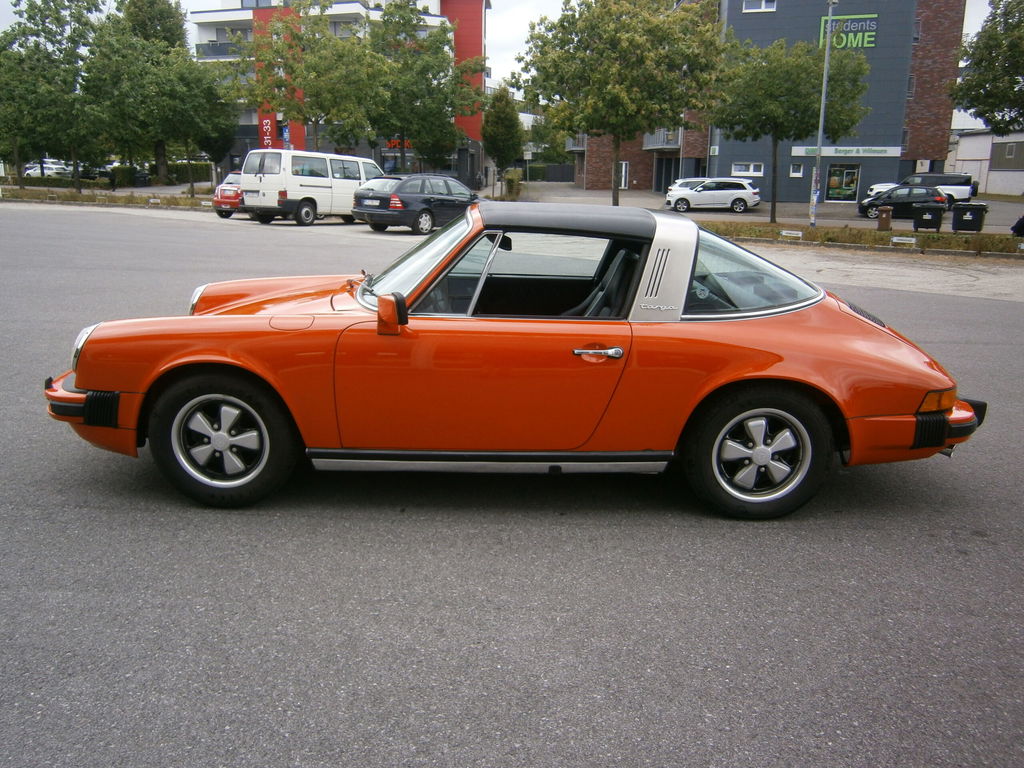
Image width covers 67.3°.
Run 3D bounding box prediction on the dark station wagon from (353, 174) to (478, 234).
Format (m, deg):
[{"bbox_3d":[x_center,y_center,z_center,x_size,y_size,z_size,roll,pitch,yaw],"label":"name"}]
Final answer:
[{"bbox_3d":[-2.305,-4.937,20.954,1.740,1.465,4.540,10,17,29],"label":"dark station wagon"}]

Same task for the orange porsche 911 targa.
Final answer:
[{"bbox_3d":[-0.059,-0.267,3.873,4.290,1.310,1.650,1,15,0],"label":"orange porsche 911 targa"}]

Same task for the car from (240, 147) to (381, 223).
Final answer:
[{"bbox_3d":[-5.163,-5.579,21.864,1.840,1.940,4.780,13,19,36],"label":"car"}]

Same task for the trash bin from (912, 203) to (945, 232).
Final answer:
[{"bbox_3d":[15.683,-6.288,29.000,1.240,1.170,0.850,7,16,21],"label":"trash bin"}]

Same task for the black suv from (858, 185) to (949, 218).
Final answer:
[{"bbox_3d":[18.272,-8.550,36.000,4.000,1.530,1.720,9,17,26],"label":"black suv"}]

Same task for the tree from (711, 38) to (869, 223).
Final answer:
[{"bbox_3d":[11.355,-10.373,31.932,5.900,7.190,5.900,1,15,0],"label":"tree"}]

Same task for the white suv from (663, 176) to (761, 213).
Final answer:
[{"bbox_3d":[10.117,-9.627,39.200,5.060,1.740,1.970,3,15,6],"label":"white suv"}]

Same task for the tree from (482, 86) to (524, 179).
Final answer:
[{"bbox_3d":[-0.479,-13.361,43.000,2.300,6.200,2.300,1,15,0],"label":"tree"}]

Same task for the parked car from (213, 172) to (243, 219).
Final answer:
[{"bbox_3d":[-7.832,-6.189,25.187,1.690,1.430,3.700,10,17,29],"label":"parked car"}]

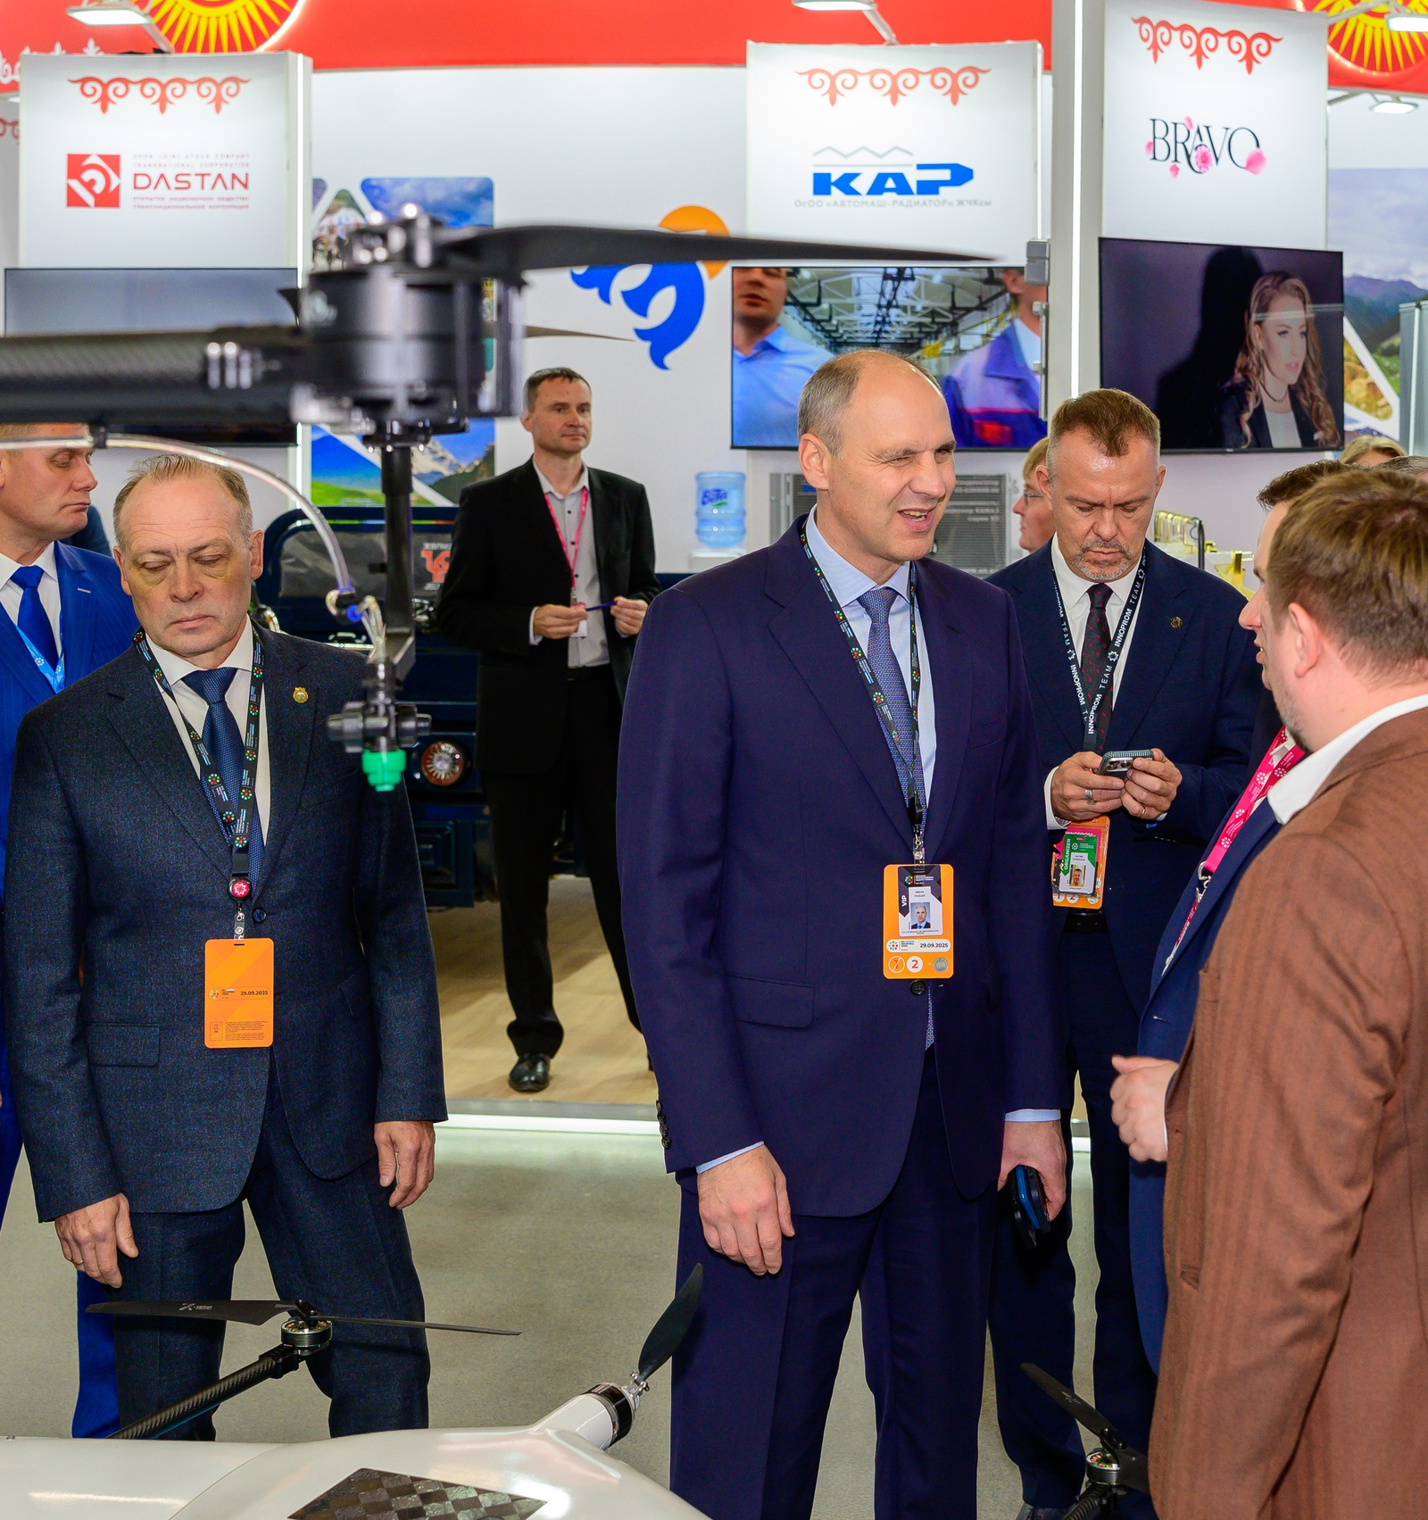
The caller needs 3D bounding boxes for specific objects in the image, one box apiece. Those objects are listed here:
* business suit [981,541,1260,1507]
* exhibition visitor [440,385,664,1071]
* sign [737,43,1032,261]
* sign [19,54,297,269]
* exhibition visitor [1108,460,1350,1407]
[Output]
[{"bbox_3d":[0.604,0.413,3.930,0.540,1.480,0.380,2,5,20],"label":"business suit"},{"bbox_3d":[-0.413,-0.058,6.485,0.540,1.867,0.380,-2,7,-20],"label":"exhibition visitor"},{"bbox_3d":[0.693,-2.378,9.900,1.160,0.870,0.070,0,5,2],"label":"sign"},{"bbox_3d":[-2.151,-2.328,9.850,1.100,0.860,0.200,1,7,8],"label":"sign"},{"bbox_3d":[0.738,0.520,2.928,0.420,1.723,0.520,-3,7,-28],"label":"exhibition visitor"}]

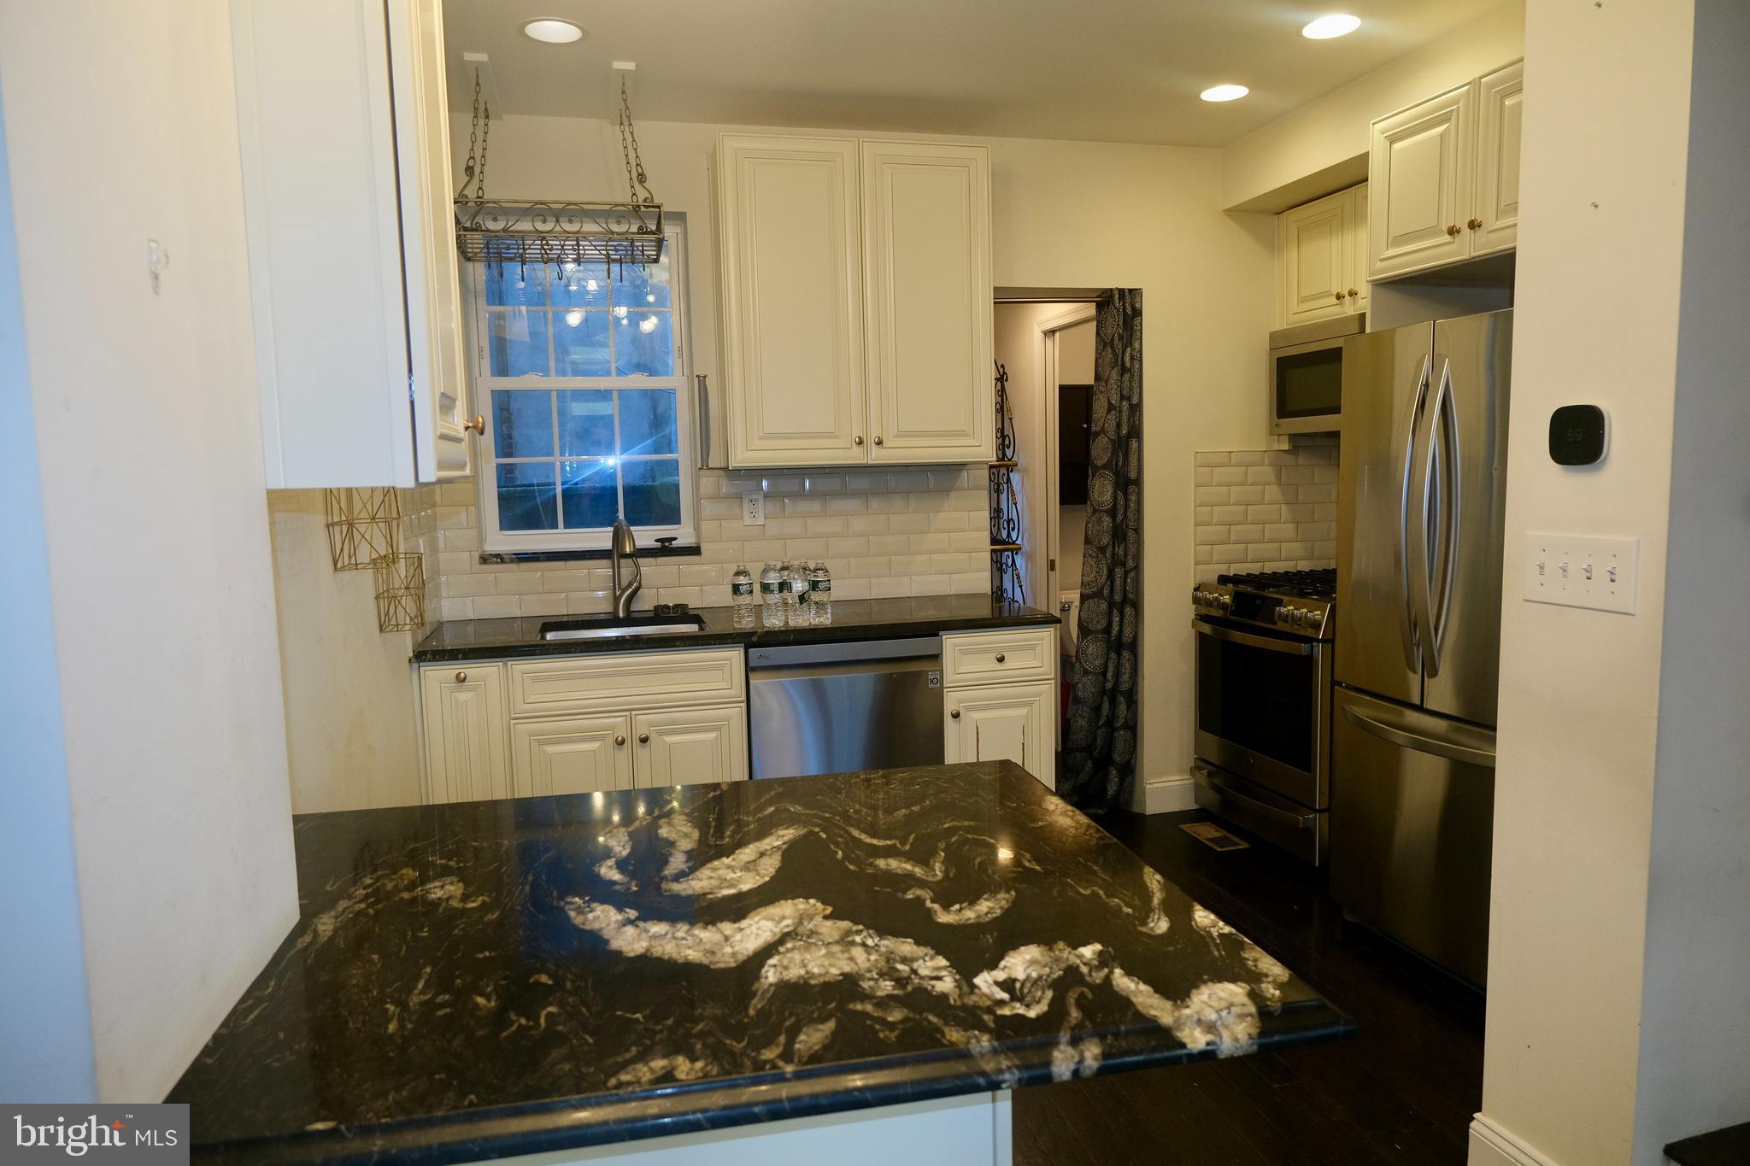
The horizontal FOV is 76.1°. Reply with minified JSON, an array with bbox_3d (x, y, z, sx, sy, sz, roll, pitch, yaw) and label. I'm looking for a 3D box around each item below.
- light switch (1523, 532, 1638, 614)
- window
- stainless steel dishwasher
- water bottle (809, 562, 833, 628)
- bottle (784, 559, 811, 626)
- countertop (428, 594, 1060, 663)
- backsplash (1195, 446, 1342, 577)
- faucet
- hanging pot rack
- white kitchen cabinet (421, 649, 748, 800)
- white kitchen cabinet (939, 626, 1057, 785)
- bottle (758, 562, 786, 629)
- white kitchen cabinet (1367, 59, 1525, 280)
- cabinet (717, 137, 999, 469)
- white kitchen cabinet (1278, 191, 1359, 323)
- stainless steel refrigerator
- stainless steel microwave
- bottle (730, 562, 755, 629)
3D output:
[{"bbox_3d":[1.153,-0.020,1.846,0.017,0.121,0.217,-3,6,-13],"label":"light switch"},{"bbox_3d":[-1.008,-0.683,3.905,0.730,1.125,0.080,-3,6,-13],"label":"window"},{"bbox_3d":[-0.144,0.584,3.758,0.597,0.865,0.610,-3,6,-13],"label":"stainless steel dishwasher"},{"bbox_3d":[-0.164,0.031,3.452,0.065,0.200,0.065,-3,6,-13],"label":"water bottle"},{"bbox_3d":[-0.232,0.032,3.463,0.065,0.200,0.065,-3,6,-13],"label":"bottle"},{"bbox_3d":[-0.434,0.134,3.654,1.940,0.035,0.635,-3,6,-13],"label":"countertop"},{"bbox_3d":[1.584,-0.275,4.488,0.660,0.540,0.015,-3,6,-13],"label":"backsplash"},{"bbox_3d":[-0.814,-0.046,3.680,0.098,0.336,0.225,-4,7,-22],"label":"faucet"},{"bbox_3d":[-0.950,-1.216,3.374,0.585,0.535,0.410,-3,6,-13],"label":"hanging pot rack"},{"bbox_3d":[-0.900,0.611,3.599,0.922,0.882,0.630,-3,6,-13],"label":"white kitchen cabinet"},{"bbox_3d":[0.341,0.563,3.950,0.375,0.885,0.610,-3,6,-13],"label":"white kitchen cabinet"},{"bbox_3d":[-0.310,0.036,3.442,0.066,0.200,0.066,-3,6,-13],"label":"bottle"},{"bbox_3d":[1.852,-1.073,2.918,0.690,0.442,0.785,-3,6,-13],"label":"white kitchen cabinet"},{"bbox_3d":[-0.081,-0.937,3.854,0.909,1.051,0.325,-3,6,-13],"label":"cabinet"},{"bbox_3d":[1.832,-1.190,3.995,0.330,0.432,0.820,-3,6,-13],"label":"white kitchen cabinet"},{"bbox_3d":[1.819,0.184,3.053,0.810,1.760,0.755,-3,6,-13],"label":"stainless steel refrigerator"},{"bbox_3d":[1.782,-0.727,3.938,0.395,0.392,0.757,-3,6,-13],"label":"stainless steel microwave"},{"bbox_3d":[-0.406,0.035,3.471,0.065,0.200,0.065,-3,6,-13],"label":"bottle"}]

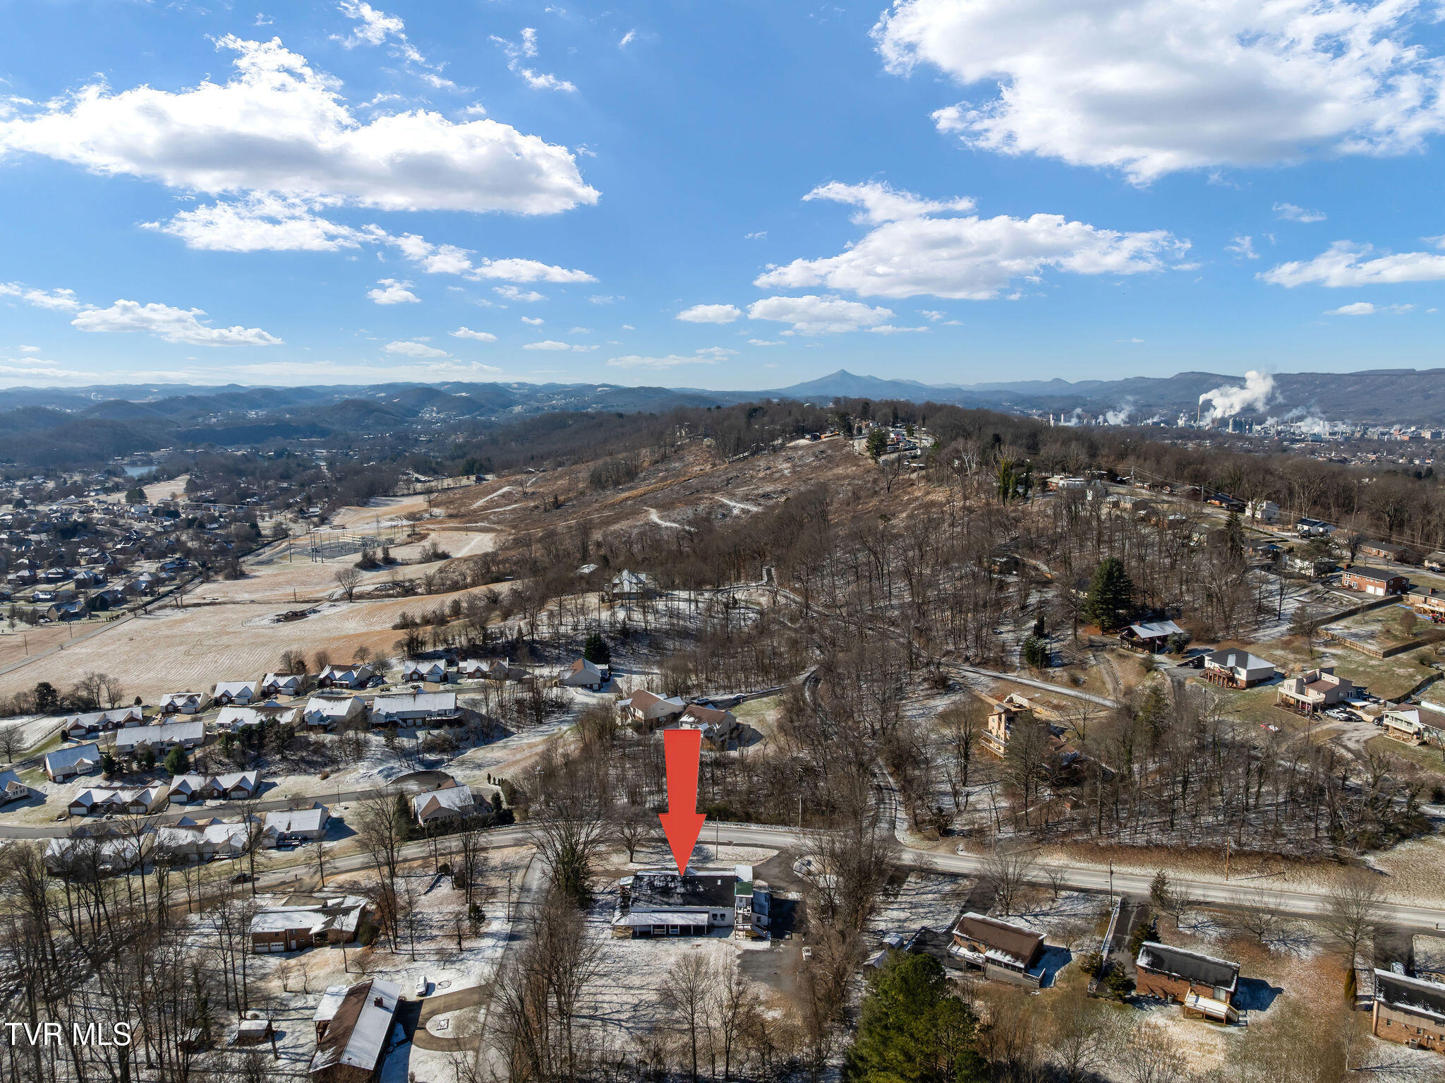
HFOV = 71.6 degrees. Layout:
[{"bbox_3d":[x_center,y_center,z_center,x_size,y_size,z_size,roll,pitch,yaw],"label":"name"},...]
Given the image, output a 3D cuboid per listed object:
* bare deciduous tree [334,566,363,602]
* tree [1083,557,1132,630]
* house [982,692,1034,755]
[{"bbox_3d":[-211.090,24.210,564.740,15.620,20.720,15.620,0,9,0],"label":"bare deciduous tree"},{"bbox_3d":[111.480,15.370,289.090,13.040,21.910,13.040,0,9,0],"label":"tree"},{"bbox_3d":[71.896,45.273,252.098,10.500,12.800,10.500,-2,9,-16],"label":"house"}]

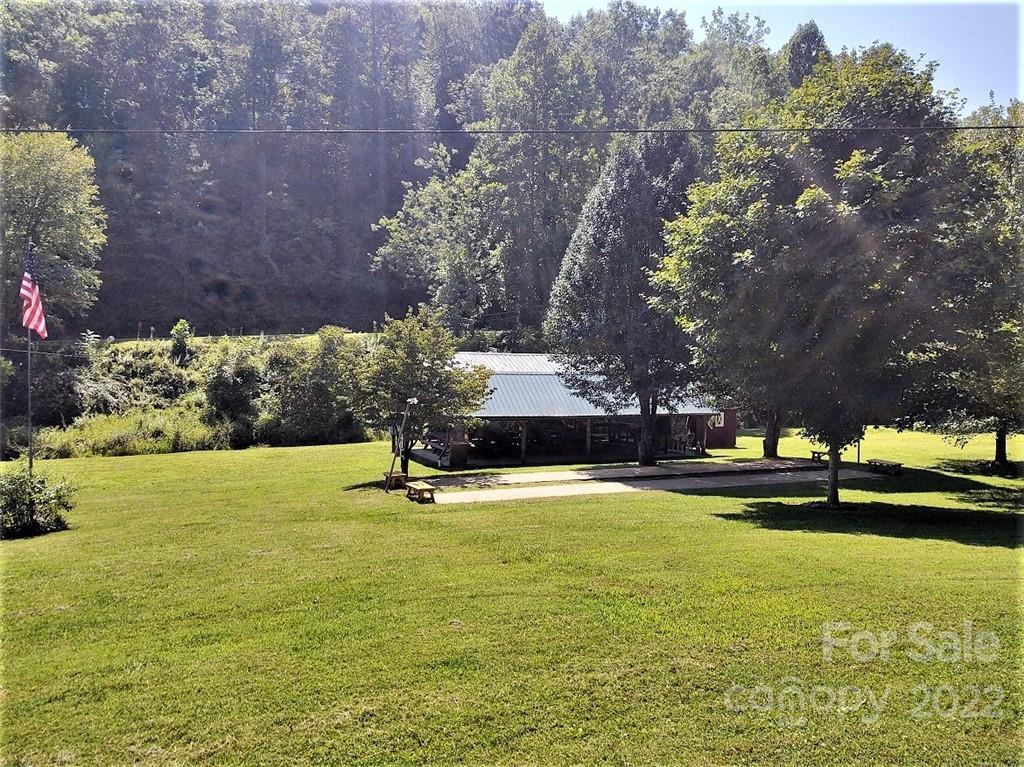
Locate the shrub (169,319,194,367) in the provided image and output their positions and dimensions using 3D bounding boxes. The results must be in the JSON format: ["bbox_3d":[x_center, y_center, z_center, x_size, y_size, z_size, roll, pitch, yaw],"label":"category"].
[{"bbox_3d":[-21.600,-2.600,52.000,1.600,3.100,1.600,0,0,0],"label":"shrub"}]

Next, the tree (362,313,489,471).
[{"bbox_3d":[-3.350,0.400,30.100,4.900,6.400,4.800,0,0,0],"label":"tree"}]

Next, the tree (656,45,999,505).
[{"bbox_3d":[9.300,-3.200,23.600,9.800,13.500,9.600,0,0,0],"label":"tree"}]

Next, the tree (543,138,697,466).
[{"bbox_3d":[5.600,-3.750,34.900,8.300,14.600,8.300,0,0,0],"label":"tree"}]

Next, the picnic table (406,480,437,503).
[{"bbox_3d":[-2.790,3.320,24.200,0.560,0.450,1.400,0,0,-24],"label":"picnic table"}]

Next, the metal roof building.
[{"bbox_3d":[1.750,1.050,38.400,13.700,5.000,9.200,0,0,-24],"label":"metal roof building"}]

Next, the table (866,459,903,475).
[{"bbox_3d":[14.800,3.340,31.700,0.540,0.450,1.400,0,0,-24],"label":"table"}]

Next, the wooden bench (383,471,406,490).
[{"bbox_3d":[-4.000,3.340,27.400,0.560,0.450,1.300,0,0,-24],"label":"wooden bench"}]

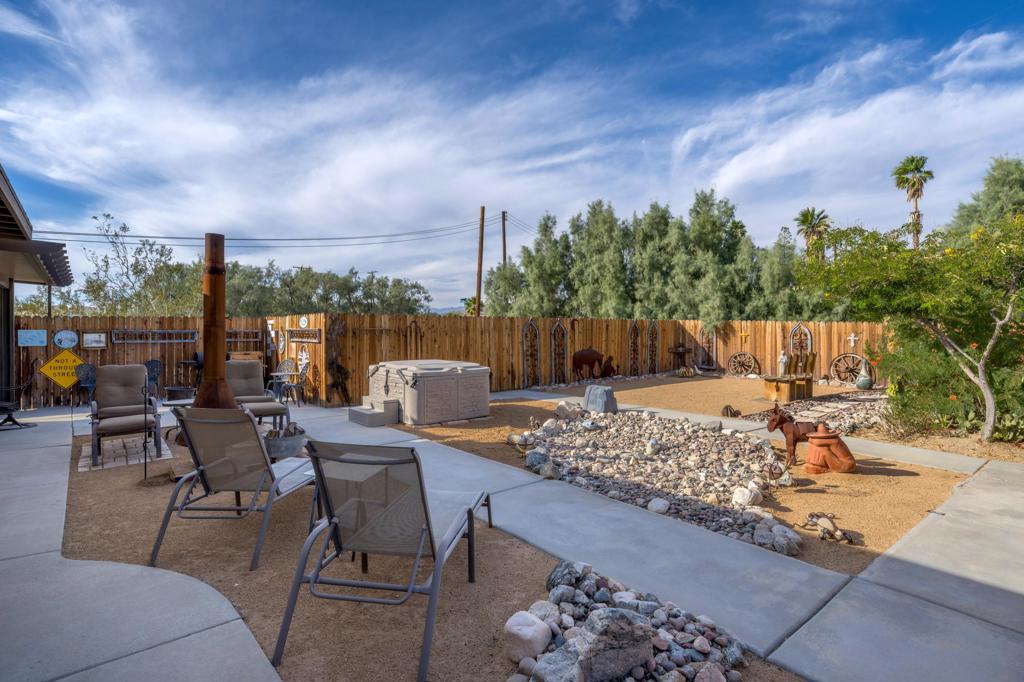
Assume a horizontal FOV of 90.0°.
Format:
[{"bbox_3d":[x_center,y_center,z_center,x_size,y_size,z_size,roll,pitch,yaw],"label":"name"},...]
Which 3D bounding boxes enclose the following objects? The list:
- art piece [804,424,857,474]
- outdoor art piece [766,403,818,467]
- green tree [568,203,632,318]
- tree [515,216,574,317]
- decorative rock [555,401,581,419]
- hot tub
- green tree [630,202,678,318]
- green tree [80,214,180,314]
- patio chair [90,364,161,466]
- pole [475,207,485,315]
[{"bbox_3d":[3.410,1.130,5.460,0.440,0.490,0.360,0,0,-12],"label":"art piece"},{"bbox_3d":[3.200,1.044,5.825,0.580,0.710,0.180,0,1,-12],"label":"outdoor art piece"},{"bbox_3d":[3.600,-2.150,21.000,2.500,6.800,2.400,0,0,0],"label":"green tree"},{"bbox_3d":[1.429,-2.275,22.455,2.600,6.600,2.600,0,1,0],"label":"tree"},{"bbox_3d":[0.990,1.190,9.000,0.460,0.300,0.420,0,0,0],"label":"decorative rock"},{"bbox_3d":[-1.501,0.872,9.283,1.600,0.900,1.600,-1,2,-40],"label":"hot tub"},{"bbox_3d":[5.700,-2.050,20.500,2.100,6.600,2.200,0,0,0],"label":"green tree"},{"bbox_3d":[-9.400,-0.750,12.600,2.200,4.200,2.100,0,0,-18],"label":"green tree"},{"bbox_3d":[-4.660,0.845,6.160,0.660,1.070,0.810,0,0,-40],"label":"patio chair"},{"bbox_3d":[-1.876,-3.616,30.927,0.320,8.900,0.320,3,1,0],"label":"pole"}]

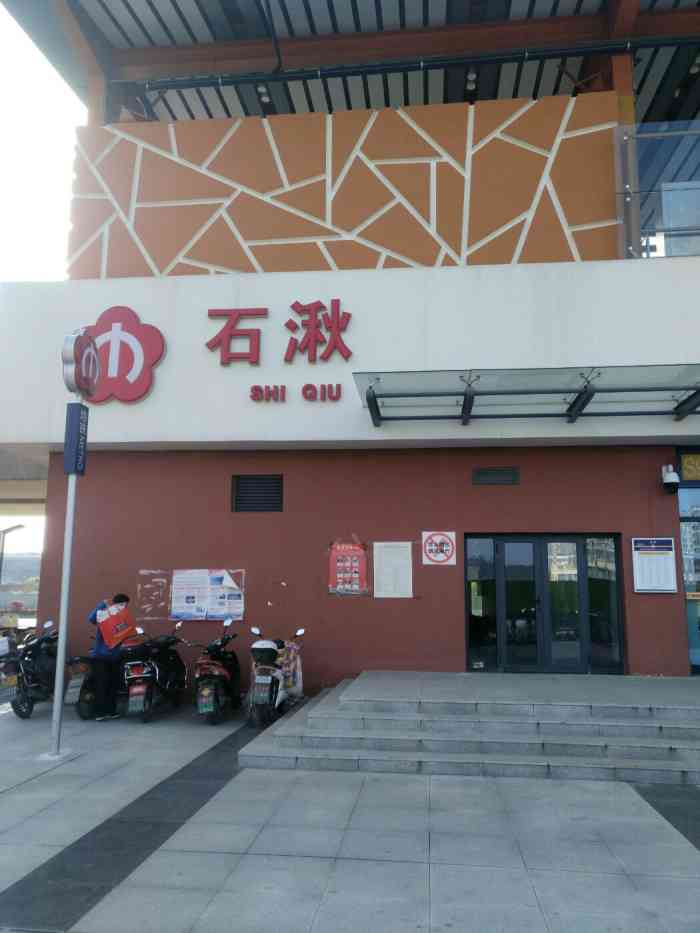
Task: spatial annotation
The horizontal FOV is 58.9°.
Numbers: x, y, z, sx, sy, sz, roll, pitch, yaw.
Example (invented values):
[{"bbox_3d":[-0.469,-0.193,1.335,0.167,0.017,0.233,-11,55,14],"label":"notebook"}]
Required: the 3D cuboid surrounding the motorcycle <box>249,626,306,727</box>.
[{"bbox_3d":[-1.090,2.890,8.700,0.680,1.150,1.620,-1,-11,7],"label":"motorcycle"}]

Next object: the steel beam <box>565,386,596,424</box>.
[{"bbox_3d":[3.324,-0.900,8.845,0.130,0.170,1.250,-1,-15,7],"label":"steel beam"}]

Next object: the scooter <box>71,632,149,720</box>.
[{"bbox_3d":[-3.542,2.963,9.109,0.740,1.200,1.750,-2,-12,11],"label":"scooter"}]

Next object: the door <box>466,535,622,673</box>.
[{"bbox_3d":[3.033,2.126,9.619,2.400,2.100,0.120,-1,-12,7],"label":"door"}]

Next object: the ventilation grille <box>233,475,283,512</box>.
[{"bbox_3d":[-1.555,0.454,10.424,0.870,0.630,0.080,-1,-11,6],"label":"ventilation grille"}]

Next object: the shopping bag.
[{"bbox_3d":[-3.203,2.218,8.541,0.450,0.500,0.160,-21,-14,-18],"label":"shopping bag"}]

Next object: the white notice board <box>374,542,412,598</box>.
[{"bbox_3d":[0.679,1.650,9.902,0.610,0.870,0.020,-1,-12,7],"label":"white notice board"}]

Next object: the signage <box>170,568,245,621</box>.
[{"bbox_3d":[-2.334,2.113,10.193,1.200,0.840,0.030,-1,-11,6],"label":"signage"}]

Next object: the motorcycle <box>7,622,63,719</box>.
[{"bbox_3d":[-4.400,2.890,8.850,0.640,1.140,1.620,2,-11,-4],"label":"motorcycle"}]

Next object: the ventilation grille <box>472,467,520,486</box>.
[{"bbox_3d":[2.369,0.162,10.027,0.760,0.310,0.060,-1,-11,6],"label":"ventilation grille"}]

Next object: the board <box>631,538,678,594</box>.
[{"bbox_3d":[4.642,1.509,9.452,0.630,0.810,0.040,-1,-12,7],"label":"board"}]

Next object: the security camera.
[{"bbox_3d":[4.945,0.192,9.536,0.270,0.440,0.360,-1,-11,6],"label":"security camera"}]

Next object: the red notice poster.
[{"bbox_3d":[-0.016,1.650,9.982,0.600,0.830,0.020,-1,-12,7],"label":"red notice poster"}]

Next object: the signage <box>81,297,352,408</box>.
[{"bbox_3d":[-2.214,-1.860,10.207,4.550,1.750,0.120,-1,-11,6],"label":"signage"}]

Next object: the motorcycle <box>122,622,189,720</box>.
[{"bbox_3d":[-2.823,2.935,8.926,0.740,1.200,1.750,1,-12,-1],"label":"motorcycle"}]

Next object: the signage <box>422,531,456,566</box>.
[{"bbox_3d":[1.420,1.303,9.890,0.520,0.510,0.020,-1,-12,7],"label":"signage"}]

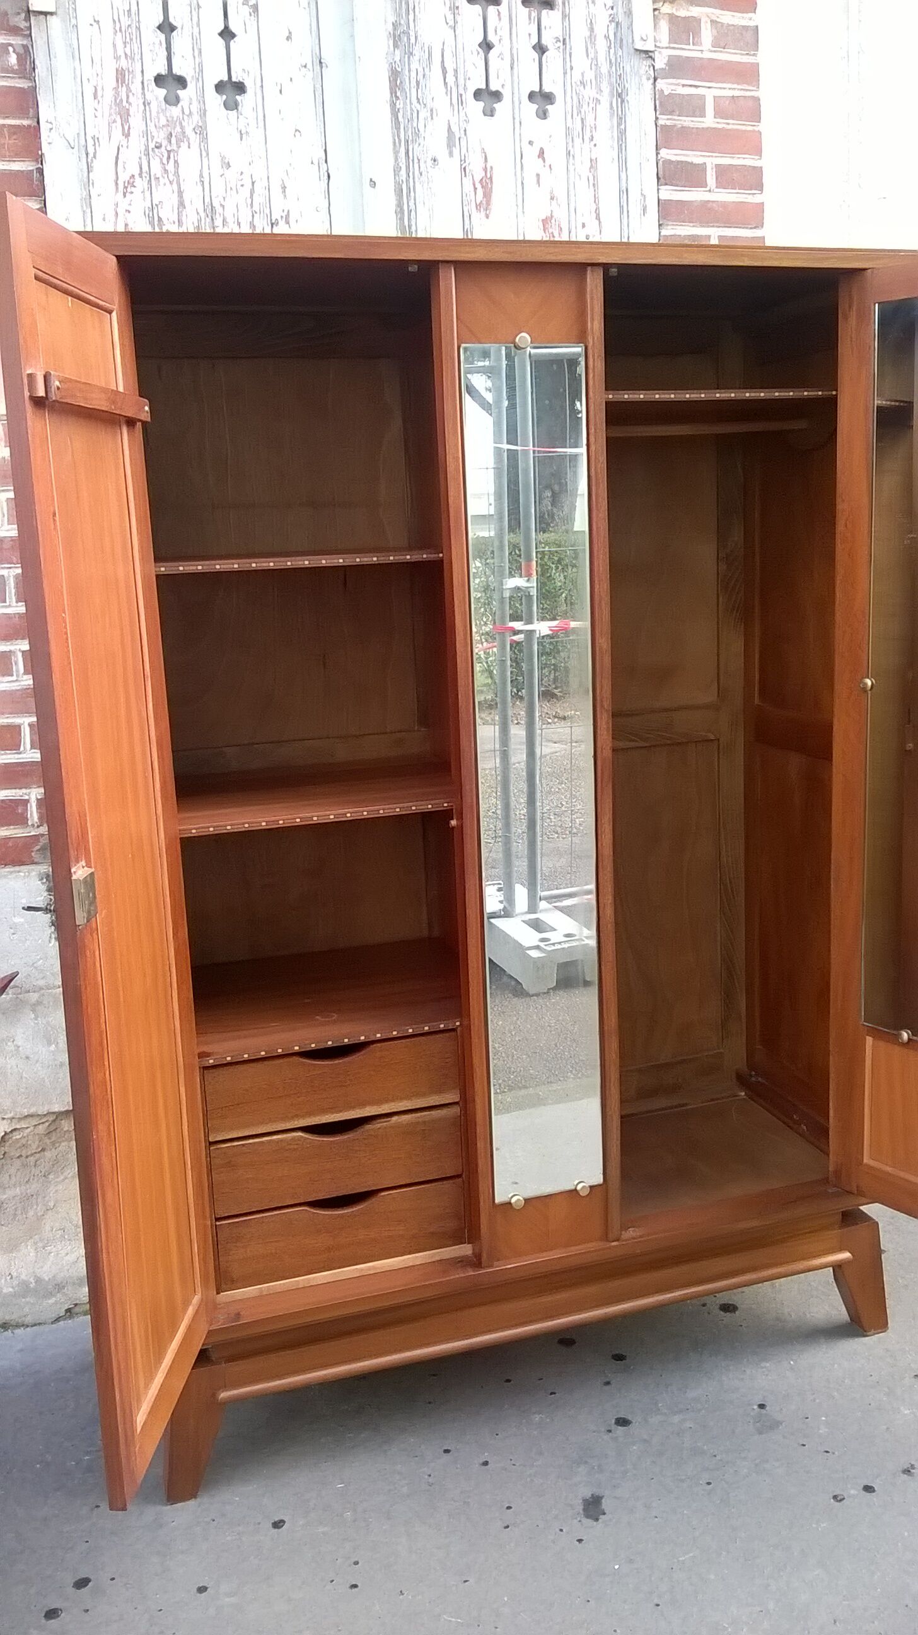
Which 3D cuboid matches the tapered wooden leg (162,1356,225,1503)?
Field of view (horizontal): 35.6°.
[{"bbox_3d":[-0.417,0.952,2.246,0.104,0.218,0.059,-6,12,-18],"label":"tapered wooden leg"}]

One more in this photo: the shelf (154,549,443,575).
[{"bbox_3d":[-0.286,-0.409,2.282,0.541,0.016,0.429,-6,12,-18],"label":"shelf"}]

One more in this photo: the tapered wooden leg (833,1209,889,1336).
[{"bbox_3d":[0.724,0.831,2.608,0.104,0.218,0.059,-6,12,-18],"label":"tapered wooden leg"}]

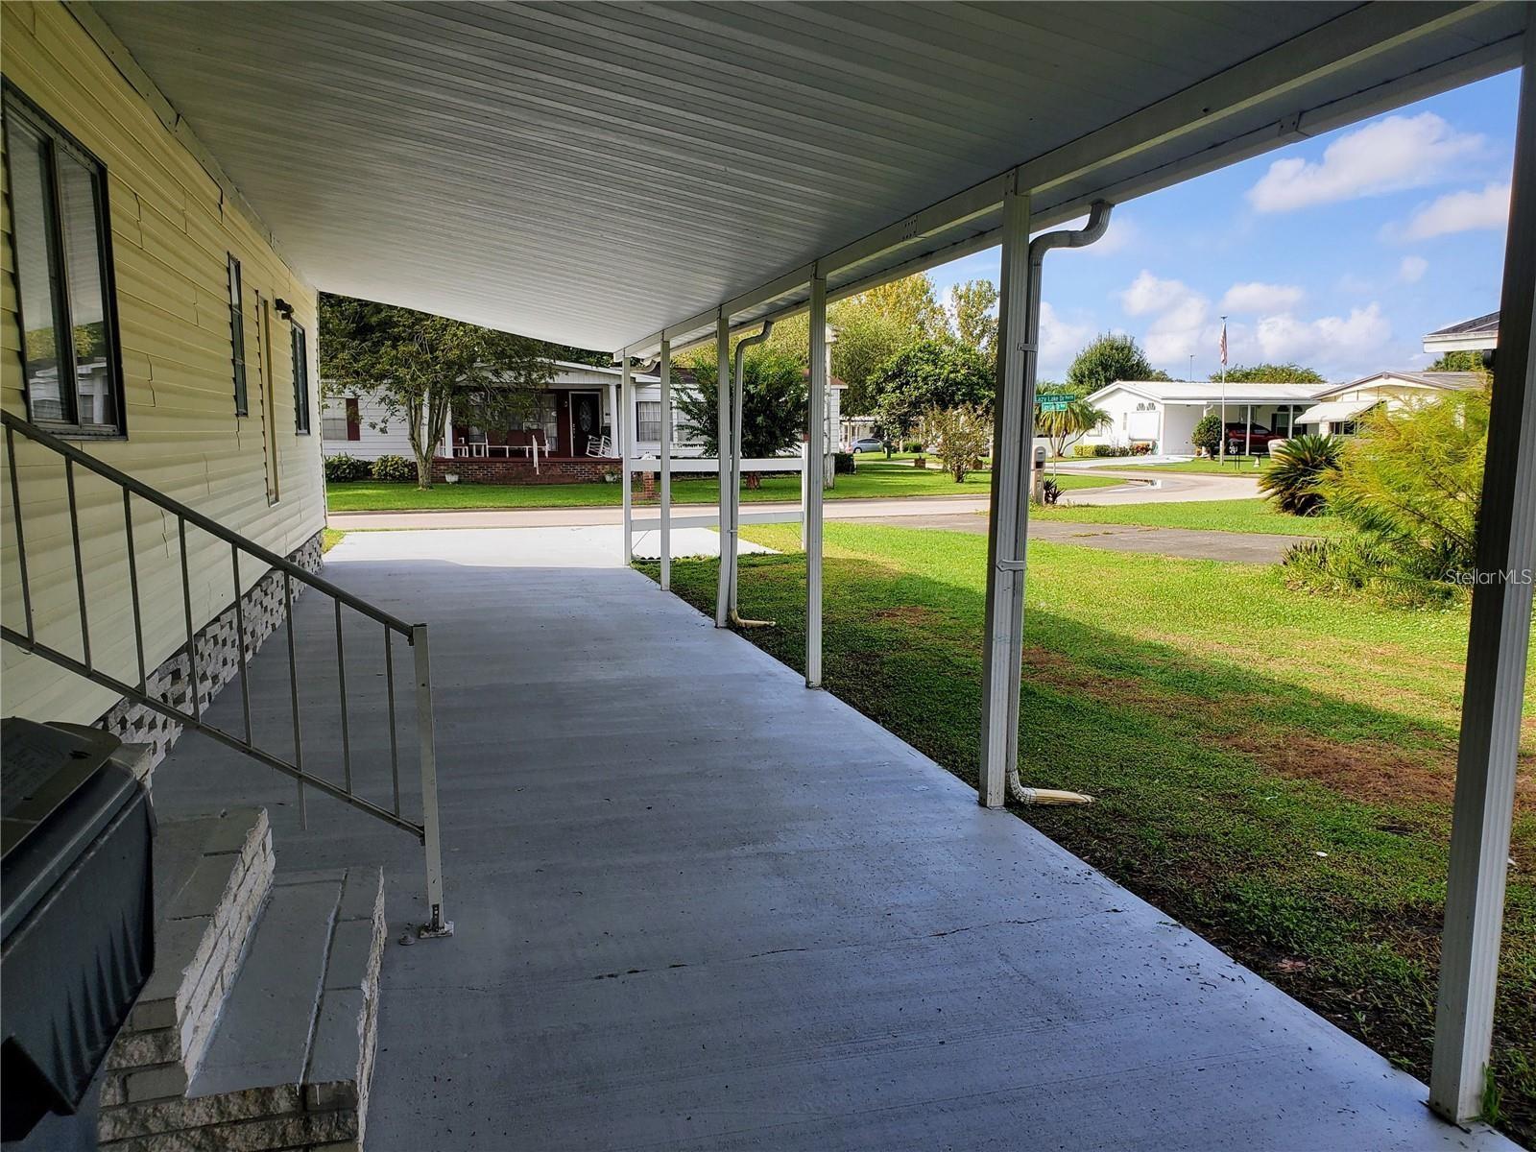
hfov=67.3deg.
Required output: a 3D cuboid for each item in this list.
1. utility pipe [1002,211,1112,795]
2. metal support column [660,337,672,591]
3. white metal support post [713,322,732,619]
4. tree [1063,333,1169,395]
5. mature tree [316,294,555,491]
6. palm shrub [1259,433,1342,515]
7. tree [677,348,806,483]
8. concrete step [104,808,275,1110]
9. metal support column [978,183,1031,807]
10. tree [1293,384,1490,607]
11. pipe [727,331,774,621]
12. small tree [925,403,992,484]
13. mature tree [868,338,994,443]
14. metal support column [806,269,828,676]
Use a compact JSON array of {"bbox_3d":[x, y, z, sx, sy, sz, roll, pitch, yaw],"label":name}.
[{"bbox_3d":[1.203,-0.273,4.743,0.435,2.485,0.085,-1,7,-16],"label":"utility pipe"},{"bbox_3d":[-1.006,-1.099,11.355,0.076,2.469,0.076,-1,7,-16],"label":"metal support column"},{"bbox_3d":[-0.323,-0.814,8.933,0.077,2.438,0.077,-1,7,-16],"label":"white metal support post"},{"bbox_3d":[20.622,-10.807,68.132,6.400,7.200,6.400,3,7,16],"label":"tree"},{"bbox_3d":[-9.336,-5.431,31.507,6.900,6.100,6.900,-1,7,-16],"label":"mature tree"},{"bbox_3d":[11.026,-2.113,23.730,1.700,1.660,1.700,4,8,25],"label":"palm shrub"},{"bbox_3d":[-0.772,-4.531,33.000,3.776,4.016,3.500,0,7,-1],"label":"tree"},{"bbox_3d":[-1.403,0.850,2.761,0.250,0.210,1.200,-1,7,-16],"label":"concrete step"},{"bbox_3d":[0.936,-0.291,4.613,0.077,2.477,0.077,-1,7,-16],"label":"metal support column"},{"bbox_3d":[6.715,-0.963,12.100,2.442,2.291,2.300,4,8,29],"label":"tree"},{"bbox_3d":[-0.118,-0.799,9.205,0.400,2.430,0.085,-1,7,-16],"label":"pipe"},{"bbox_3d":[6.276,-4.284,37.606,2.150,2.500,2.150,2,7,9],"label":"small tree"},{"bbox_3d":[8.265,-8.808,58.000,6.455,6.335,6.200,2,7,8],"label":"mature tree"},{"bbox_3d":[0.291,-0.550,6.932,0.076,2.469,0.076,-1,7,-16],"label":"metal support column"}]

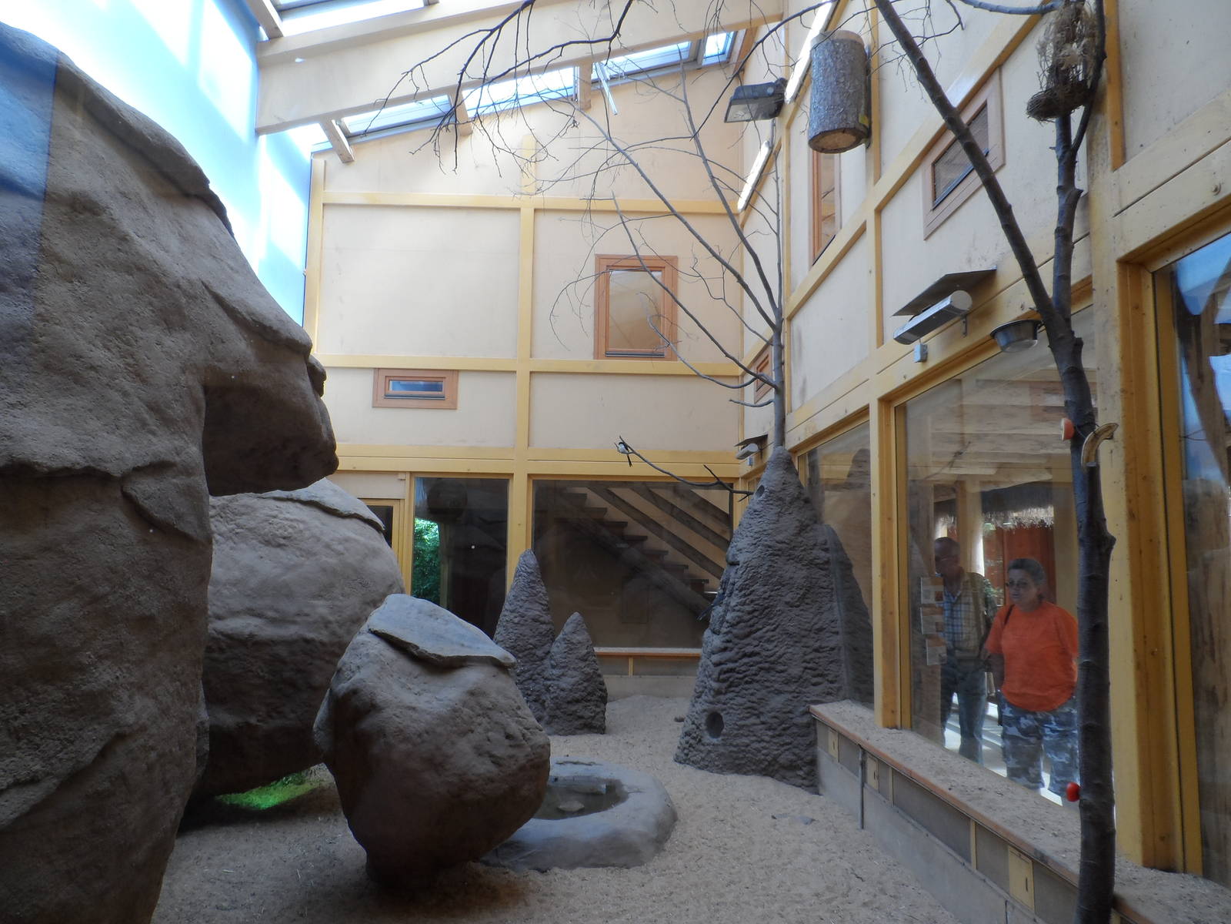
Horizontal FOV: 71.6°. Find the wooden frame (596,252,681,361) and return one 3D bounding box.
[{"bbox_3d":[0.243,-1.783,9.889,0.964,1.245,0.070,1,-6,-2],"label":"wooden frame"}]

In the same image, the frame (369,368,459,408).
[{"bbox_3d":[-2.267,-0.823,9.702,0.949,0.442,0.070,1,-6,-2],"label":"frame"}]

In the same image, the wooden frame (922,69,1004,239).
[{"bbox_3d":[1.651,-1.414,4.058,0.070,0.419,0.867,1,-6,-2],"label":"wooden frame"}]

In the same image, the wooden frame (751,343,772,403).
[{"bbox_3d":[1.506,-0.864,8.614,0.070,0.420,0.876,1,-6,-2],"label":"wooden frame"}]

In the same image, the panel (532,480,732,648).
[{"bbox_3d":[0.196,1.139,9.621,2.263,1.867,0.040,1,-6,-2],"label":"panel"}]

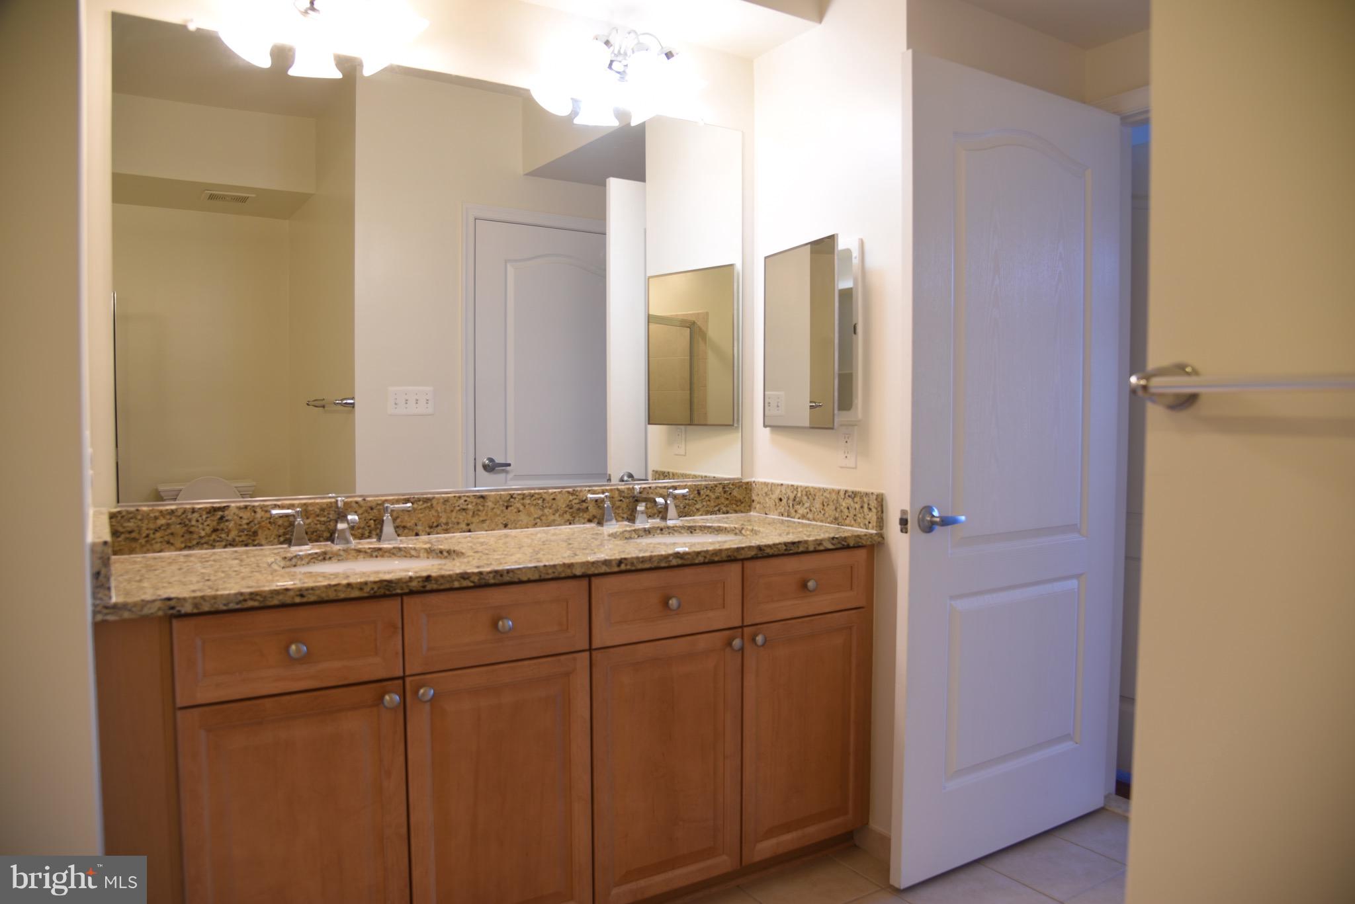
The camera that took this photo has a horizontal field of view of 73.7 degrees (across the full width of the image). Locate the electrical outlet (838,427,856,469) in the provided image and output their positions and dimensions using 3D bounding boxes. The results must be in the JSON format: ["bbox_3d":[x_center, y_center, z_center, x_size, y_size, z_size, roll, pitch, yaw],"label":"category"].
[{"bbox_3d":[0.459,-0.013,2.440,0.009,0.115,0.071,-1,3,-30],"label":"electrical outlet"}]

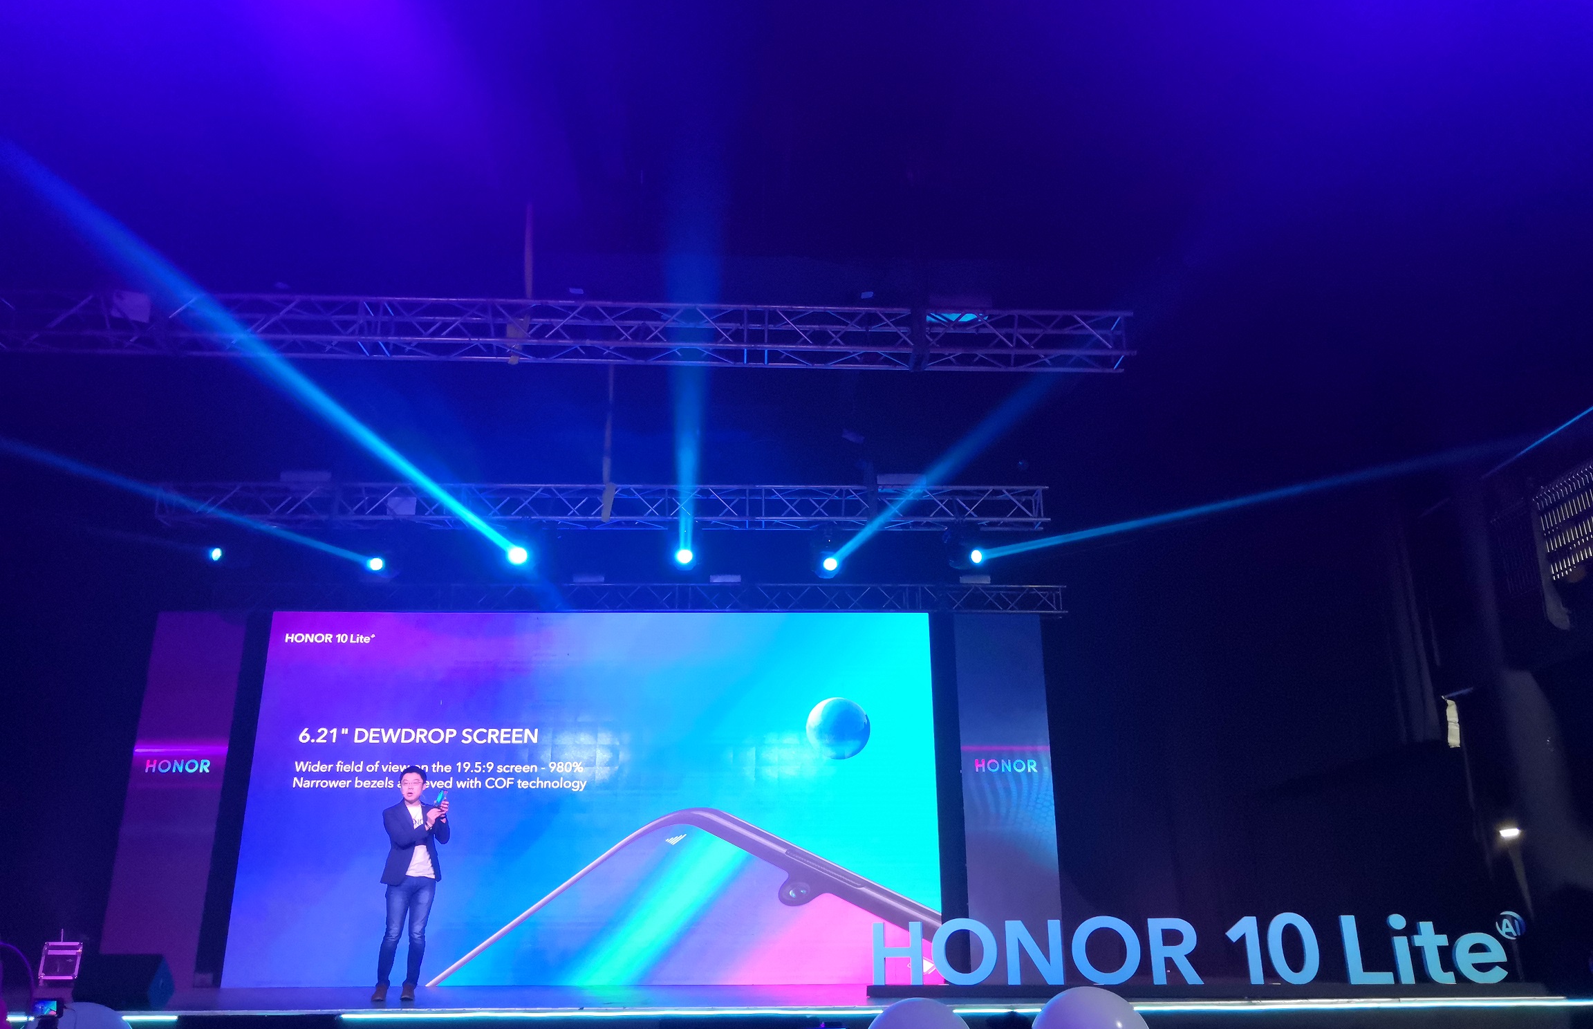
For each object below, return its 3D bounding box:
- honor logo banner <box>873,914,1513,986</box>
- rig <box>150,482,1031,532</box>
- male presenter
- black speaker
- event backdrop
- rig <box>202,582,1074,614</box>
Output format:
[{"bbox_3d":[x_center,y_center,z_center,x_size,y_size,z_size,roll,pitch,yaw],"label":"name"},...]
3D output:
[{"bbox_3d":[2.695,3.091,8.876,4.350,0.490,0.140,-4,-19,11],"label":"honor logo banner"},{"bbox_3d":[-1.990,-0.064,12.939,9.150,0.400,0.400,0,-19,-1],"label":"rig"},{"bbox_3d":[-2.995,2.835,9.674,0.560,1.730,0.440,7,-20,-21],"label":"male presenter"},{"bbox_3d":[-4.355,3.017,8.060,0.510,0.350,0.370,0,-19,0],"label":"black speaker"},{"bbox_3d":[-1.995,2.671,12.021,6.600,3.520,0.200,0,-19,-1],"label":"event backdrop"},{"bbox_3d":[-2.028,1.152,16.405,11.100,0.400,0.400,0,-19,-1],"label":"rig"}]

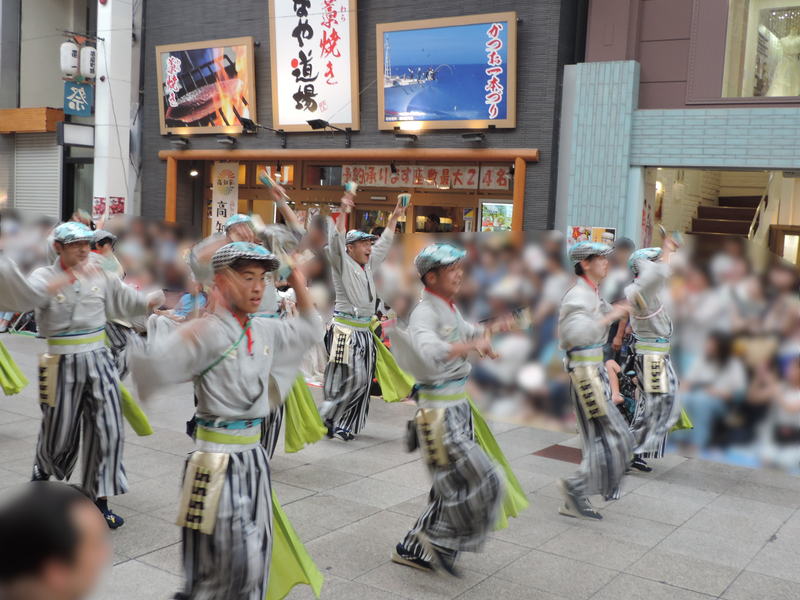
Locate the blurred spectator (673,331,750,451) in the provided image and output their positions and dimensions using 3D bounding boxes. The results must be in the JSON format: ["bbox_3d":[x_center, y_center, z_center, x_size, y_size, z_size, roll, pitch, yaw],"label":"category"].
[{"bbox_3d":[2.683,0.779,7.931,0.650,0.970,0.550,-1,6,-45],"label":"blurred spectator"}]

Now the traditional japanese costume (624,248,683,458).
[{"bbox_3d":[1.939,0.456,6.968,0.500,1.670,0.480,4,4,17],"label":"traditional japanese costume"}]

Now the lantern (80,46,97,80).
[{"bbox_3d":[-4.468,-3.398,13.280,0.245,0.510,0.245,5,5,33],"label":"lantern"}]

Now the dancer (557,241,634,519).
[{"bbox_3d":[1.238,0.512,5.713,0.500,1.660,0.480,4,4,14],"label":"dancer"}]

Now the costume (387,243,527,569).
[{"bbox_3d":[0.290,0.536,4.670,0.640,1.660,0.540,5,5,32],"label":"costume"}]

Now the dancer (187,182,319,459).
[{"bbox_3d":[-0.971,0.228,6.454,0.750,1.900,0.650,-1,6,-45],"label":"dancer"}]

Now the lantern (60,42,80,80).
[{"bbox_3d":[-4.641,-3.375,13.000,0.245,0.510,0.245,5,5,33],"label":"lantern"}]

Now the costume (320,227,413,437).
[{"bbox_3d":[-0.304,0.269,7.519,0.620,1.740,0.550,-1,5,-43],"label":"costume"}]

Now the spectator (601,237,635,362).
[{"bbox_3d":[2.023,0.330,8.352,0.500,1.740,0.380,6,5,39],"label":"spectator"}]

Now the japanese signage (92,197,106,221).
[{"bbox_3d":[-4.353,-1.312,13.400,0.290,0.390,0.020,6,5,33],"label":"japanese signage"}]

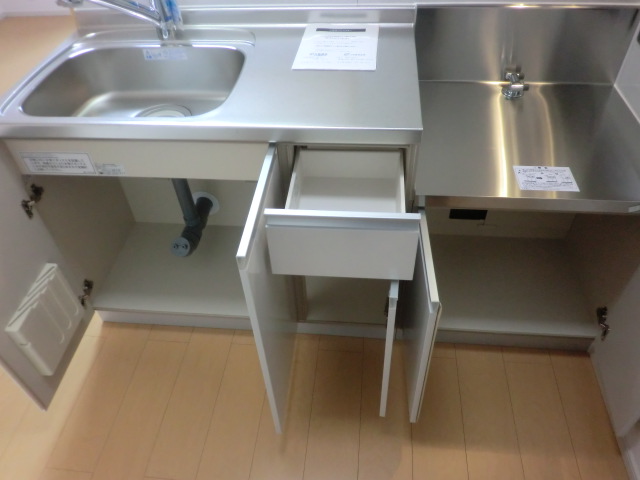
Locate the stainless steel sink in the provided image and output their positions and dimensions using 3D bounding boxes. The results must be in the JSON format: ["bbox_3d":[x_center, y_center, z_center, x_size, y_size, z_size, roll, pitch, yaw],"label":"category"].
[{"bbox_3d":[-0.458,-0.362,1.307,0.502,0.168,0.391,2,45,6],"label":"stainless steel sink"}]

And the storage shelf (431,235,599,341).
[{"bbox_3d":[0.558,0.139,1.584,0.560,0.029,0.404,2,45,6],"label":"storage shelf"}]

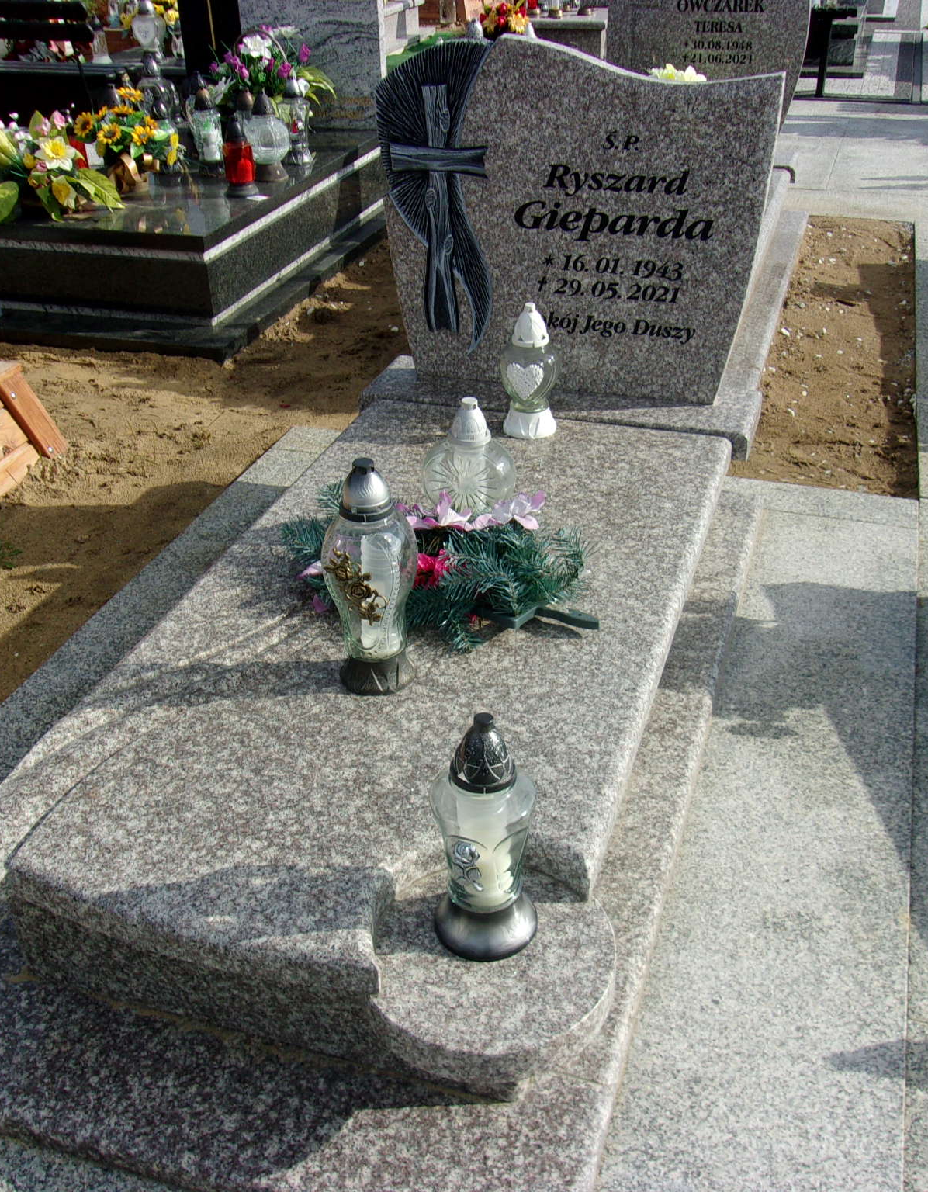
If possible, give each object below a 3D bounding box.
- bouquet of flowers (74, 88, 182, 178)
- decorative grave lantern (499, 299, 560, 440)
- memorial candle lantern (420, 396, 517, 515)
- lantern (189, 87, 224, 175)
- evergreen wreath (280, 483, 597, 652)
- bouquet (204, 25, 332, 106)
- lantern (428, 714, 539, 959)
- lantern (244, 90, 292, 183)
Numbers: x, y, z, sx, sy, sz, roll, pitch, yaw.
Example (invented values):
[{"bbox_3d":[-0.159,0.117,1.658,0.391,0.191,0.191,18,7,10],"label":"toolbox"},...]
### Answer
[{"bbox_3d":[-1.122,-1.554,4.197,0.310,0.300,0.280,9,33,16],"label":"bouquet of flowers"},{"bbox_3d":[0.139,-0.477,2.581,0.118,0.275,0.114,4,33,7],"label":"decorative grave lantern"},{"bbox_3d":[0.007,-0.246,2.236,0.160,0.261,0.121,4,33,7],"label":"memorial candle lantern"},{"bbox_3d":[-0.888,-1.607,4.287,0.110,0.285,0.110,9,33,16],"label":"lantern"},{"bbox_3d":[-0.040,-0.067,1.910,0.510,0.130,0.320,9,33,16],"label":"evergreen wreath"},{"bbox_3d":[-0.722,-1.907,4.655,0.440,0.400,0.320,9,33,16],"label":"bouquet"},{"bbox_3d":[0.027,0.275,1.489,0.128,0.345,0.125,-1,32,0],"label":"lantern"},{"bbox_3d":[-0.667,-1.565,4.217,0.155,0.280,0.150,-1,32,1],"label":"lantern"}]

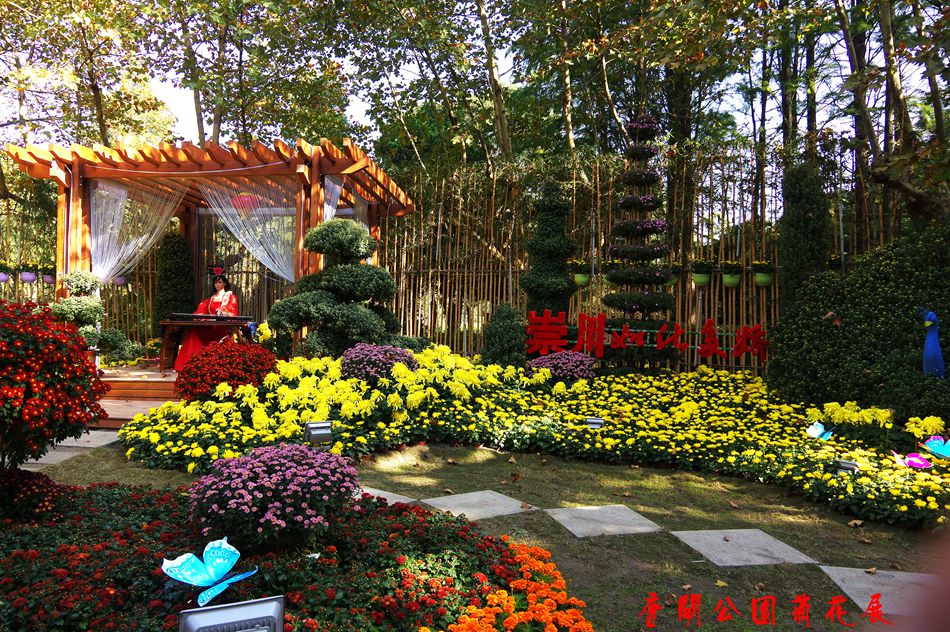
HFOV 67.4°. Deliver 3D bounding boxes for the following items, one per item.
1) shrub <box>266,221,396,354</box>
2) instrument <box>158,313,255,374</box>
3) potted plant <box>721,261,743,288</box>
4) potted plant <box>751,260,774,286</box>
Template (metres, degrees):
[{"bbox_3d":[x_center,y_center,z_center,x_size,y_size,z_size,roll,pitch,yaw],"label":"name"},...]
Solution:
[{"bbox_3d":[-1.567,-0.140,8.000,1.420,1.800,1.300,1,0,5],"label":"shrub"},{"bbox_3d":[-3.760,0.360,10.000,1.220,0.780,0.420,1,0,5],"label":"instrument"},{"bbox_3d":[4.539,-0.734,12.600,0.380,0.470,0.360,1,0,5],"label":"potted plant"},{"bbox_3d":[5.047,-0.746,12.500,0.390,0.450,0.360,1,0,5],"label":"potted plant"}]

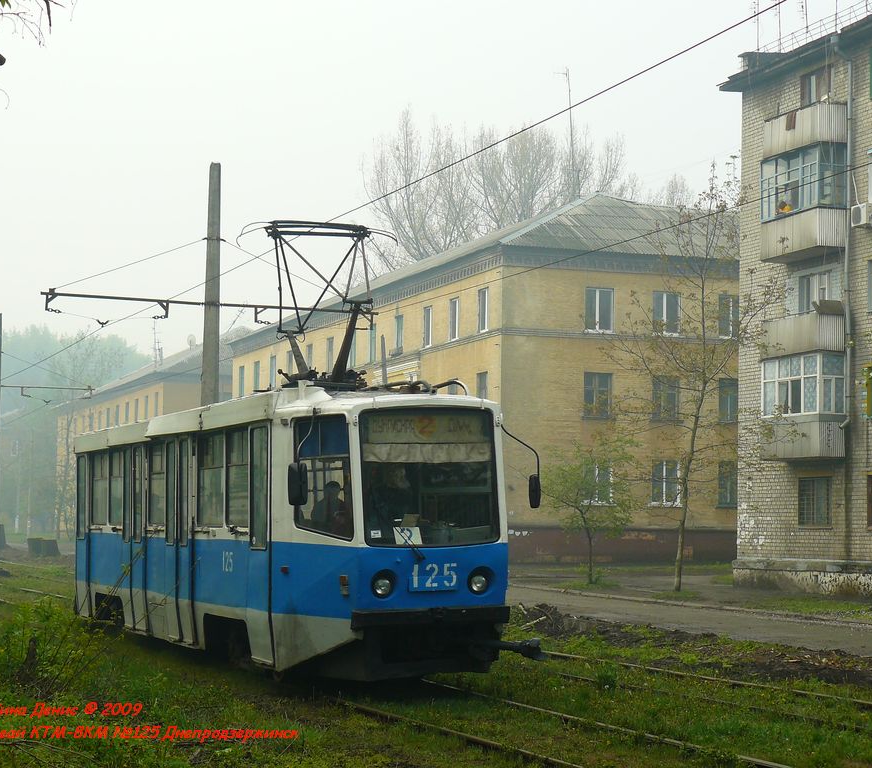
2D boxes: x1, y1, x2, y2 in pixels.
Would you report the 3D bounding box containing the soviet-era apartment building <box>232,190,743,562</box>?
[{"bbox_3d":[1.317,0.872,103.093,14.900,16.050,49.700,2,-4,-18],"label":"soviet-era apartment building"}]

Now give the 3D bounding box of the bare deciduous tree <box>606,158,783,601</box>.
[{"bbox_3d":[6.639,-0.234,51.466,4.420,10.980,4.200,1,-4,0],"label":"bare deciduous tree"}]

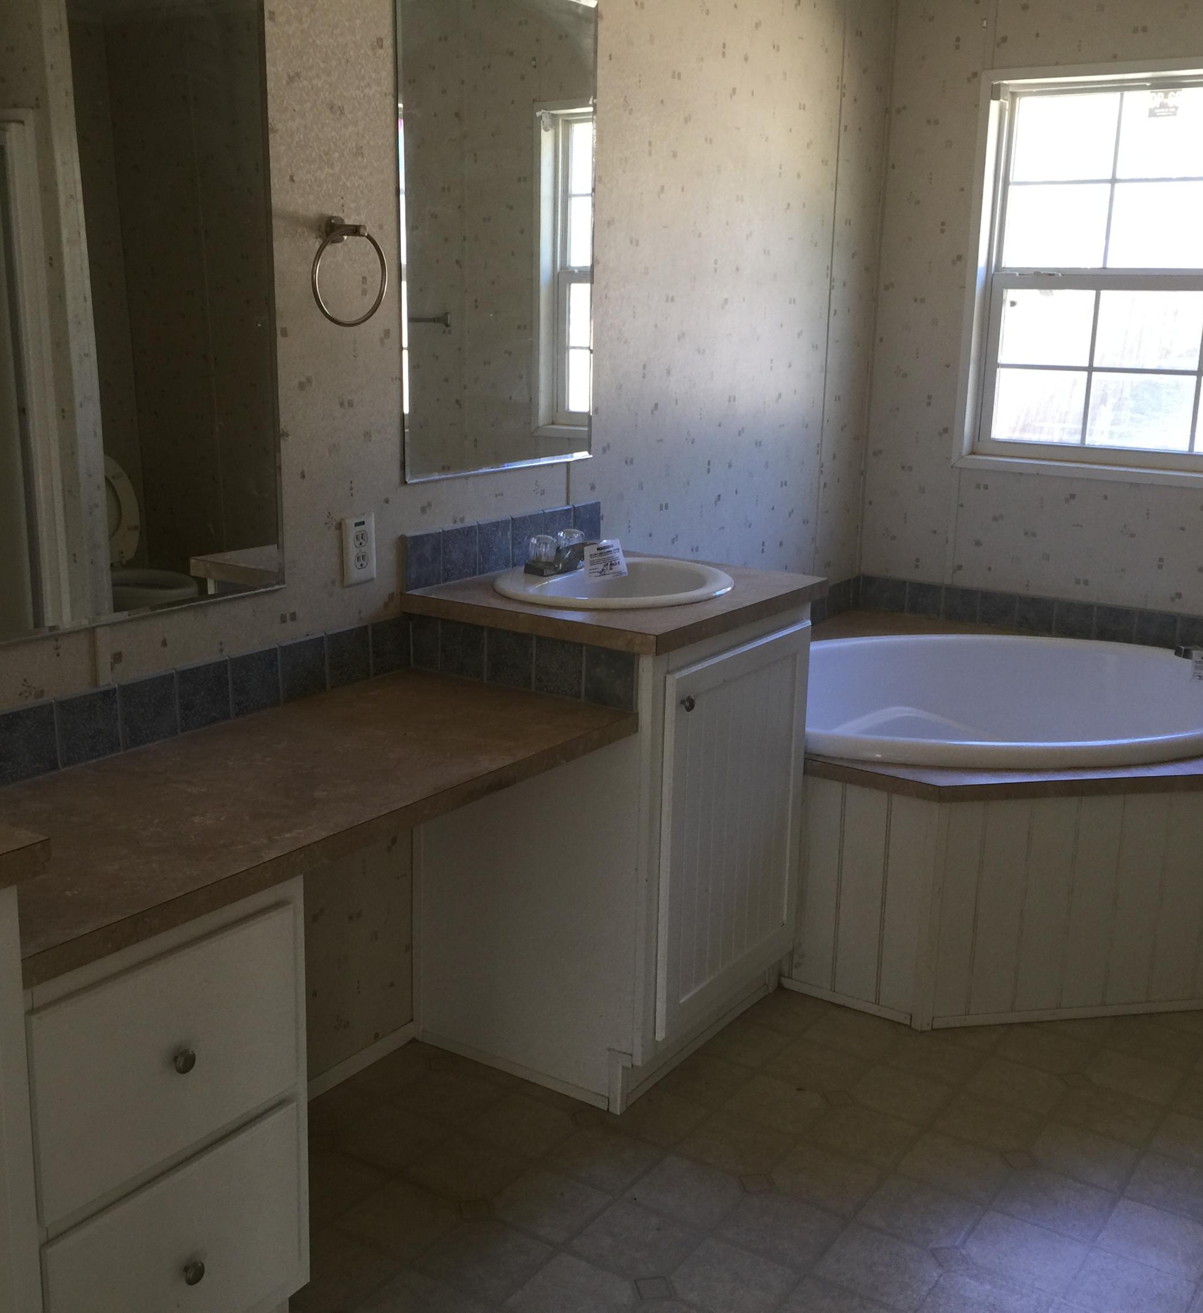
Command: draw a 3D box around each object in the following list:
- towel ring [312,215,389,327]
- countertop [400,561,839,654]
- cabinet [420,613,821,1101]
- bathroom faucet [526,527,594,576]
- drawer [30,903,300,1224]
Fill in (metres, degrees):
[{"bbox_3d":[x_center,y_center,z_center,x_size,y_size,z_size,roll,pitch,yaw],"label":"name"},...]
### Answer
[{"bbox_3d":[-0.421,-0.627,2.388,0.071,0.175,0.182,10,16,32],"label":"towel ring"},{"bbox_3d":[0.050,-0.117,2.825,0.540,0.034,0.659,10,16,32],"label":"countertop"},{"bbox_3d":[0.029,0.322,2.909,0.543,0.861,0.601,10,16,32],"label":"cabinet"},{"bbox_3d":[-0.059,-0.202,2.880,0.113,0.077,0.151,10,16,32],"label":"bathroom faucet"},{"bbox_3d":[-0.648,0.435,1.802,0.406,0.255,0.383,10,16,32],"label":"drawer"}]

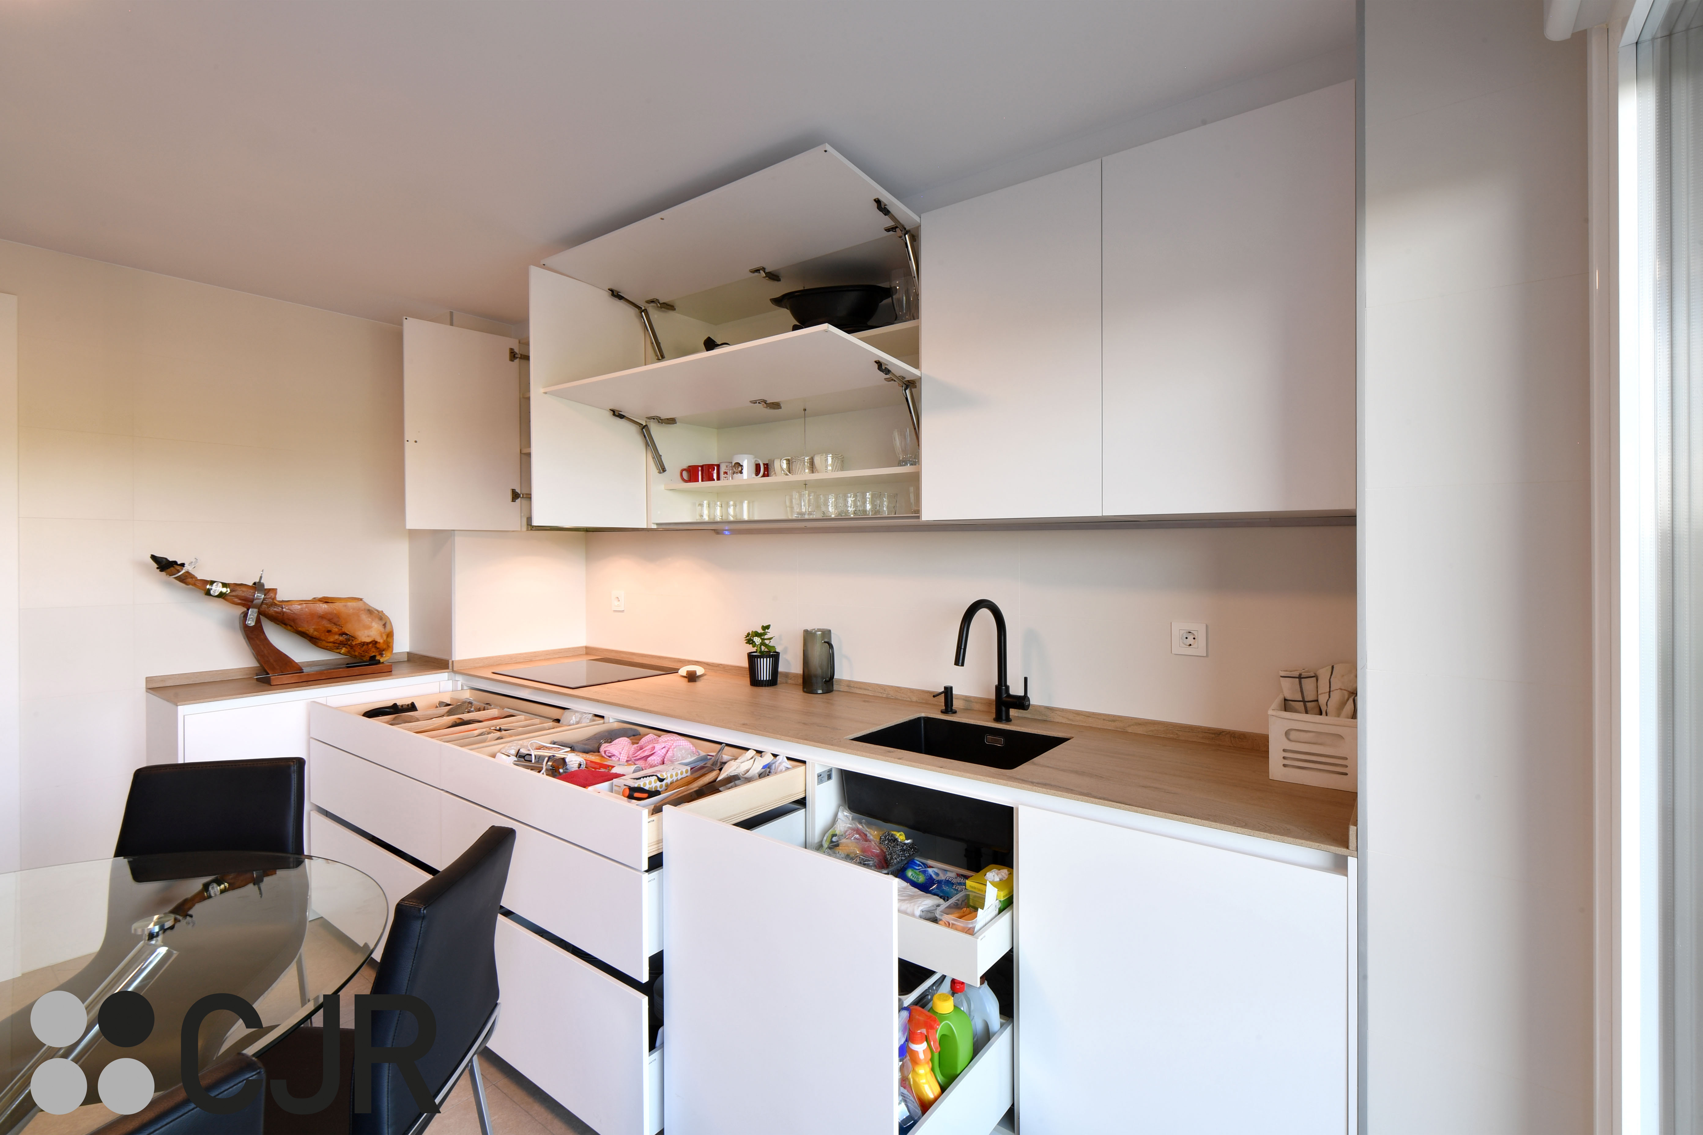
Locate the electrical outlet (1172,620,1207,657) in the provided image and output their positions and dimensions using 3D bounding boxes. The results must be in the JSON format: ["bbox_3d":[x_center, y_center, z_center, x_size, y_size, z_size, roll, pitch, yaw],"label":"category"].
[{"bbox_3d":[0.891,0.191,1.995,0.083,0.083,0.012,1,1,37],"label":"electrical outlet"}]

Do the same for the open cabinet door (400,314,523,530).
[{"bbox_3d":[-1.630,-0.579,3.192,0.022,0.841,0.456,1,2,45],"label":"open cabinet door"}]

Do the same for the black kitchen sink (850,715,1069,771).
[{"bbox_3d":[0.290,0.560,2.031,0.460,0.197,0.380,1,1,37],"label":"black kitchen sink"}]

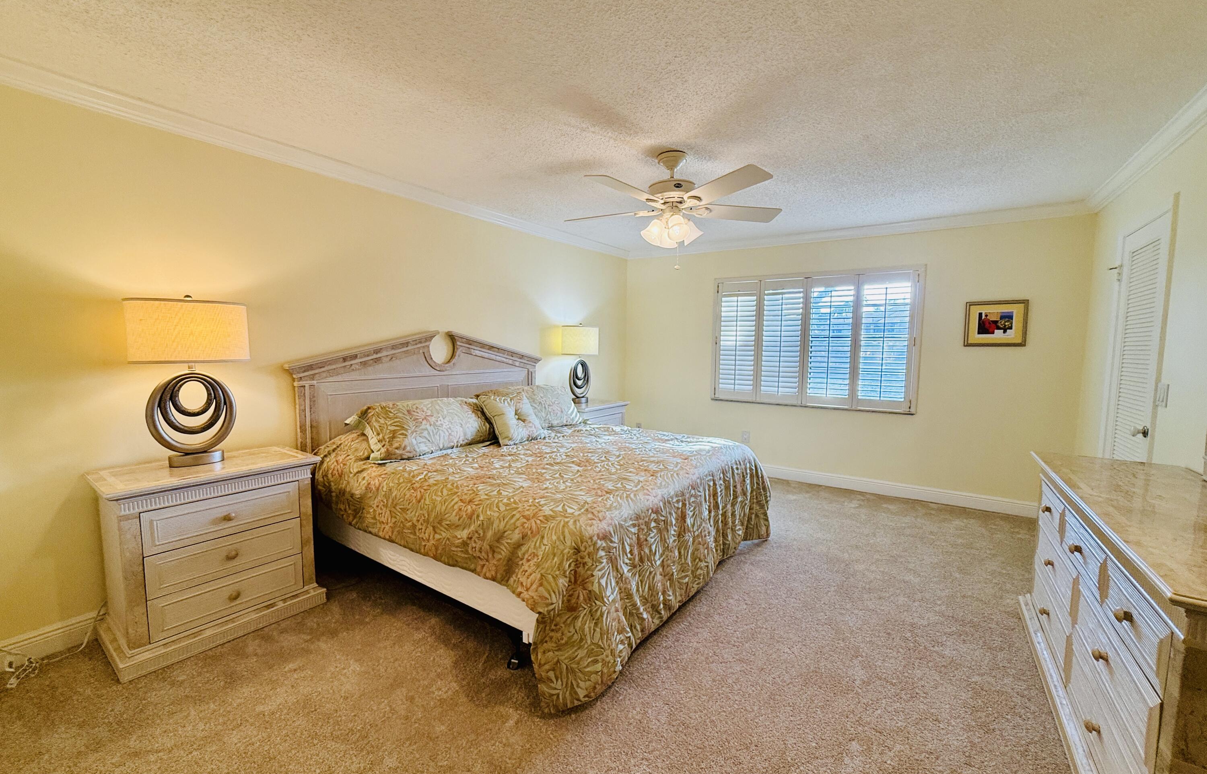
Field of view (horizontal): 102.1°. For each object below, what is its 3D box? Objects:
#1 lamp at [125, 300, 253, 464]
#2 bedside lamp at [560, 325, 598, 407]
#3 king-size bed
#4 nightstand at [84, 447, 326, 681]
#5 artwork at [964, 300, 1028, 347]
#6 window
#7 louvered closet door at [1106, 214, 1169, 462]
[{"bbox_3d":[-1.938,-0.024,2.314,0.250,0.802,0.448,4,6,34],"label":"lamp"},{"bbox_3d":[-0.218,-0.220,4.830,0.250,0.800,0.450,4,6,34],"label":"bedside lamp"},{"bbox_3d":[-0.363,0.362,3.121,2.120,1.452,2.155,4,6,34],"label":"king-size bed"},{"bbox_3d":[-1.881,0.759,2.357,0.490,0.768,0.778,4,6,34],"label":"nightstand"},{"bbox_3d":[3.170,-0.511,3.941,0.390,0.367,0.030,4,6,34],"label":"artwork"},{"bbox_3d":[1.976,-0.452,4.780,1.895,1.300,0.100,4,6,34],"label":"window"},{"bbox_3d":[3.001,0.121,2.775,0.050,2.045,0.755,4,6,34],"label":"louvered closet door"}]

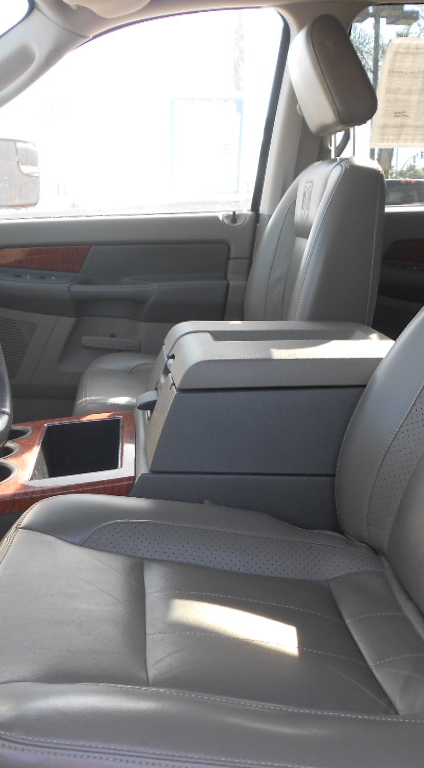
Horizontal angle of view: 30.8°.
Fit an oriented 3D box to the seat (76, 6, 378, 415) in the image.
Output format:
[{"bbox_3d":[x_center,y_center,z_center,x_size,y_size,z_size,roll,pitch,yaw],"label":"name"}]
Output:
[{"bbox_3d":[0.003,-0.253,1.718,0.665,1.032,0.540,0,17,-5],"label":"seat"}]

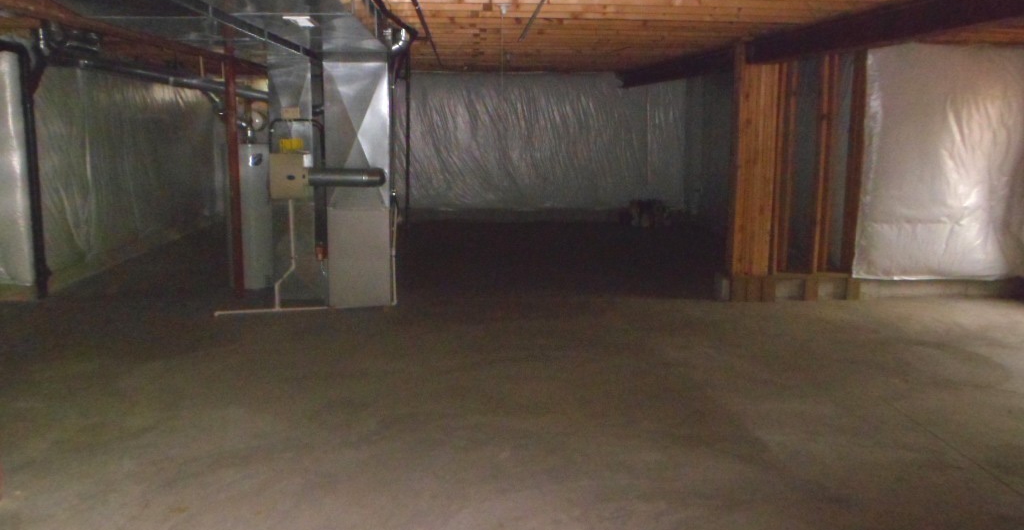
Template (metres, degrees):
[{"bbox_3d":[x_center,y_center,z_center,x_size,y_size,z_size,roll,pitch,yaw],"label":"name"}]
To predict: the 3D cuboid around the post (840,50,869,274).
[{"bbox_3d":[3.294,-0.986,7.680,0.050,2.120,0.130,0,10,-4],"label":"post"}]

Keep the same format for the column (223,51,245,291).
[{"bbox_3d":[-2.585,-0.830,7.457,0.090,2.270,0.090,0,10,-4],"label":"column"}]

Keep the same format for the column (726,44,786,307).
[{"bbox_3d":[2.323,-0.858,7.587,0.380,2.400,0.150,0,10,-4],"label":"column"}]

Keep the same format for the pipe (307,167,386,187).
[{"bbox_3d":[-1.421,-0.750,6.857,0.680,0.160,0.180,0,10,-4],"label":"pipe"}]

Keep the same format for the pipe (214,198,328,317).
[{"bbox_3d":[-2.071,-0.065,6.845,0.950,0.990,0.100,-3,11,-19],"label":"pipe"}]

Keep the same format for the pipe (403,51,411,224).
[{"bbox_3d":[-0.964,-1.179,7.411,0.035,1.600,0.035,0,10,-4],"label":"pipe"}]

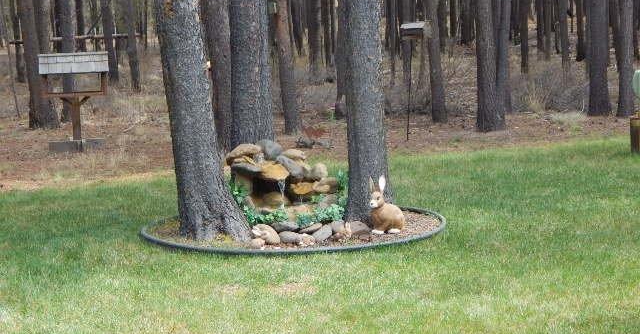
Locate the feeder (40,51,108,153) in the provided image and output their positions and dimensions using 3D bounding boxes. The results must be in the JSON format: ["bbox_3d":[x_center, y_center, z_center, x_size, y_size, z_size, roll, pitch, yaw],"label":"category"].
[{"bbox_3d":[-2.944,-0.780,15.300,0.800,1.200,0.550,-3,7,-11],"label":"feeder"}]

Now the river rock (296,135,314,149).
[{"bbox_3d":[-0.166,-0.280,14.600,0.210,0.140,0.160,-2,7,0],"label":"river rock"}]

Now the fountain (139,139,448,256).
[{"bbox_3d":[-0.188,0.111,9.525,2.320,0.680,2.250,-2,7,-2],"label":"fountain"}]

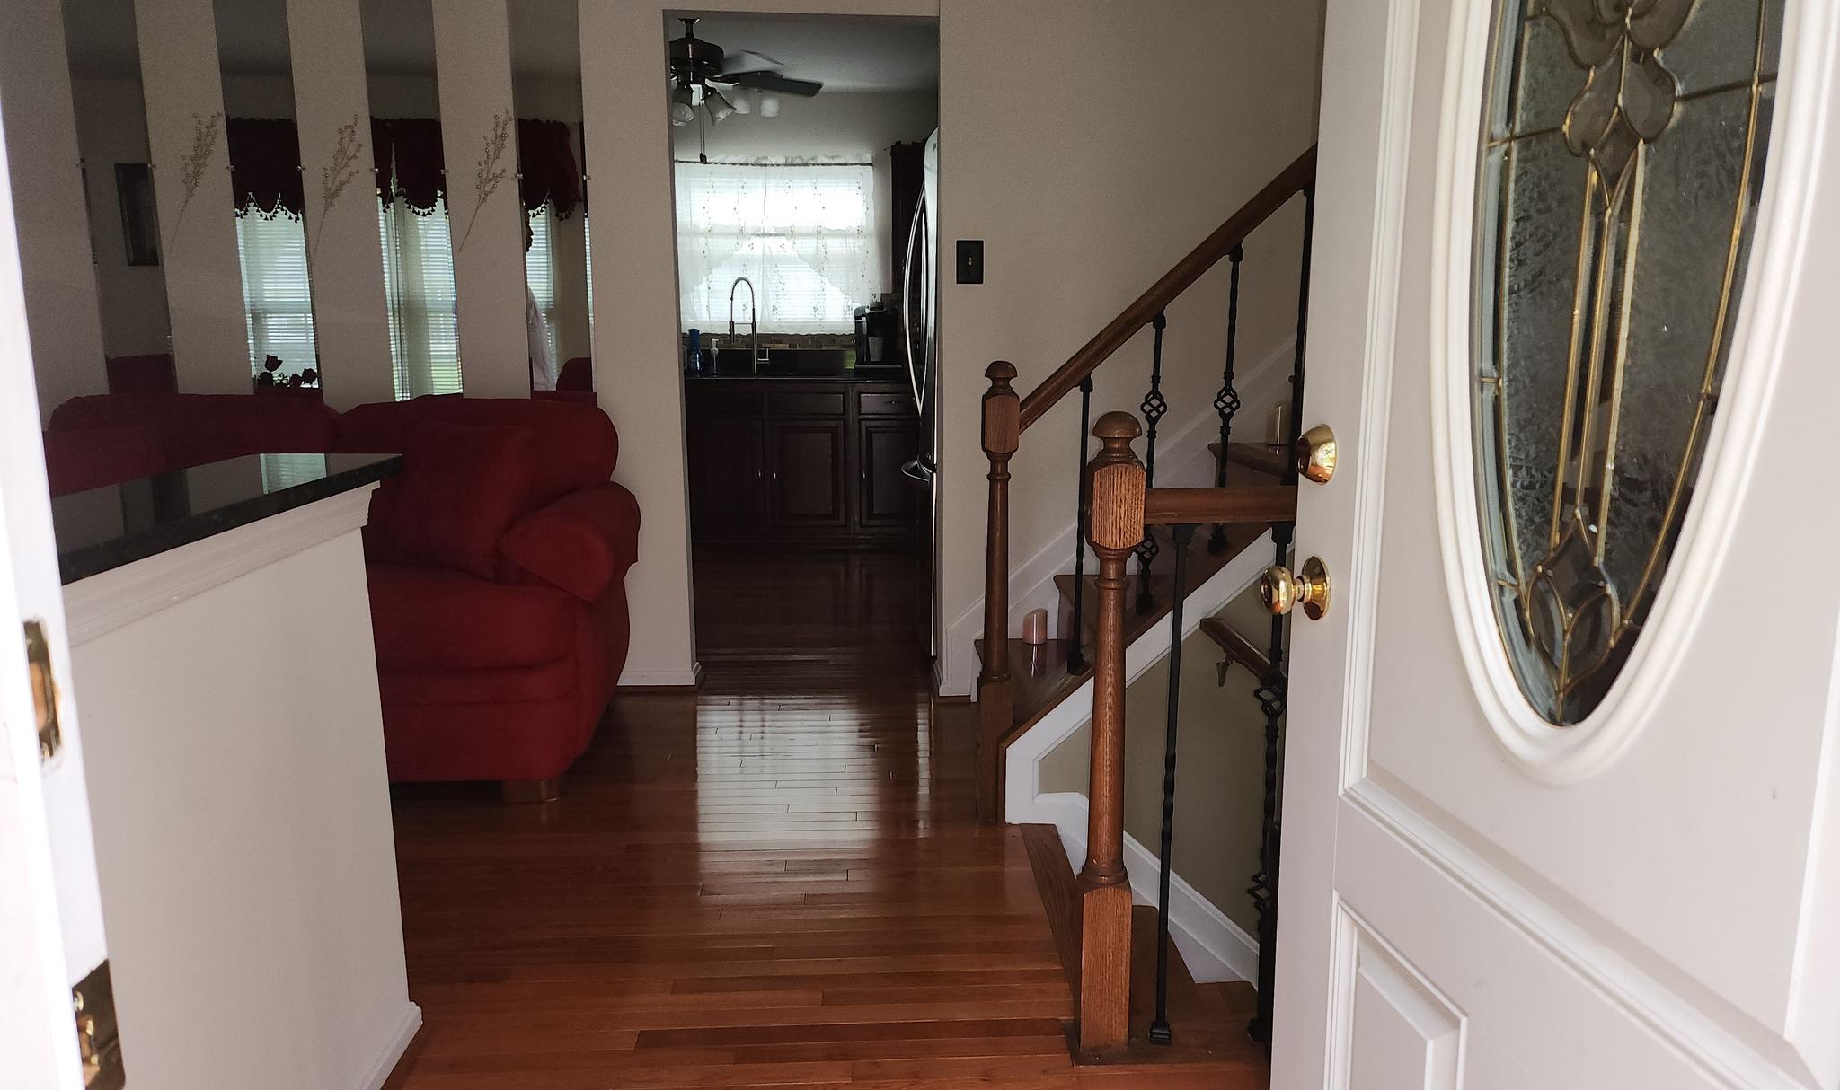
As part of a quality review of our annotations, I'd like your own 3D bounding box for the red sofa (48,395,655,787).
[{"bbox_3d":[-1.577,0.098,3.416,1.680,0.970,0.850,-1,10,-2],"label":"red sofa"}]

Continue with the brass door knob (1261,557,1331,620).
[{"bbox_3d":[0.390,0.047,1.339,0.057,0.066,0.066,-2,10,-9],"label":"brass door knob"}]

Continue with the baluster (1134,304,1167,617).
[{"bbox_3d":[0.533,-0.182,2.930,0.056,0.696,0.056,-1,10,-2],"label":"baluster"}]

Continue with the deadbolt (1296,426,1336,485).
[{"bbox_3d":[0.405,-0.092,1.316,0.025,0.062,0.062,-2,10,-9],"label":"deadbolt"}]

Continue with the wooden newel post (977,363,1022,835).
[{"bbox_3d":[0.184,0.115,2.969,0.080,1.080,0.080,-1,10,-2],"label":"wooden newel post"}]

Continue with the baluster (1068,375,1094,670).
[{"bbox_3d":[0.376,-0.039,2.949,0.033,0.697,0.033,-1,10,-2],"label":"baluster"}]

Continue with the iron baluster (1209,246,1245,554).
[{"bbox_3d":[0.704,-0.324,2.911,0.056,0.702,0.056,-1,10,-2],"label":"iron baluster"}]

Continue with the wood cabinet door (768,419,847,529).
[{"bbox_3d":[-0.567,-0.359,6.456,0.384,0.542,0.020,-1,10,-3],"label":"wood cabinet door"}]

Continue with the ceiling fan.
[{"bbox_3d":[-0.958,-1.983,5.346,1.300,0.447,1.300,-1,10,-2],"label":"ceiling fan"}]

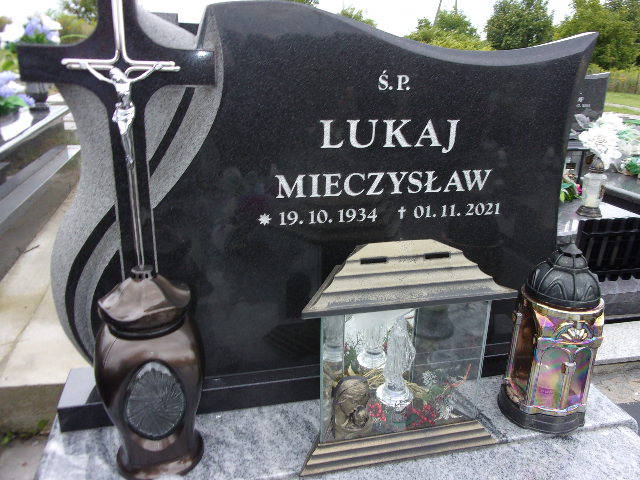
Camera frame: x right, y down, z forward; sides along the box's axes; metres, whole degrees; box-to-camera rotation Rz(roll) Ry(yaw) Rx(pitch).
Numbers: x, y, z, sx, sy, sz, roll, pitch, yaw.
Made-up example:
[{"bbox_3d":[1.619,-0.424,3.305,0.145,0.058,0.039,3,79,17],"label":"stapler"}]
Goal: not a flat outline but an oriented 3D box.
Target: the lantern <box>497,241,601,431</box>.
[{"bbox_3d":[0.407,0.159,0.906,0.149,0.314,0.149,0,18,-3],"label":"lantern"}]

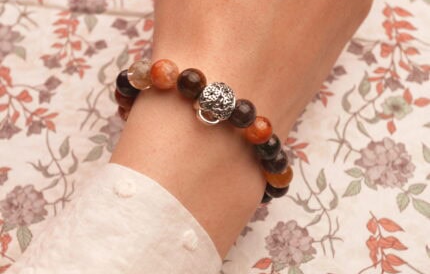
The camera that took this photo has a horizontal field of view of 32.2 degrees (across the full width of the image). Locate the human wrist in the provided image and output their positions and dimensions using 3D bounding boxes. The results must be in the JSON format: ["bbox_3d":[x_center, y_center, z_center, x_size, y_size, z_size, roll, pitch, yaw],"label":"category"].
[{"bbox_3d":[-0.010,0.013,0.267,0.058,0.041,0.044,33,62,-14],"label":"human wrist"}]

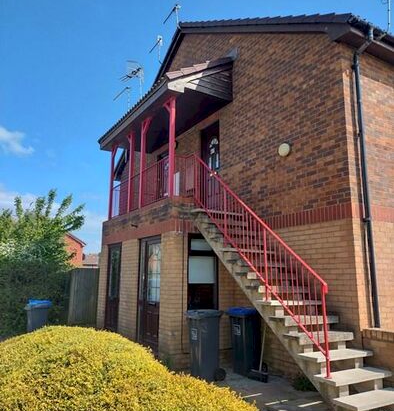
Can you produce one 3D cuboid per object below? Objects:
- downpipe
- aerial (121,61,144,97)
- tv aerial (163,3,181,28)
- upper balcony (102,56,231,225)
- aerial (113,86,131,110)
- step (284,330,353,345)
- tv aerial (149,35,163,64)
[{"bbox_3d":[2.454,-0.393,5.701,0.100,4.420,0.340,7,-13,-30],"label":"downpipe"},{"bbox_3d":[-2.081,-3.807,13.067,0.450,1.350,1.300,10,-15,-40],"label":"aerial"},{"bbox_3d":[-0.721,-4.941,11.228,0.280,0.820,1.050,7,-13,-28],"label":"tv aerial"},{"bbox_3d":[-0.930,-1.276,9.622,1.480,3.200,4.200,7,-13,-30],"label":"upper balcony"},{"bbox_3d":[-2.520,-3.444,13.881,0.280,0.850,1.200,8,-13,-32],"label":"aerial"},{"bbox_3d":[1.554,1.674,5.193,0.972,0.080,0.300,7,-13,-30],"label":"step"},{"bbox_3d":[-1.265,-4.340,12.015,0.280,0.900,1.050,7,-13,-28],"label":"tv aerial"}]

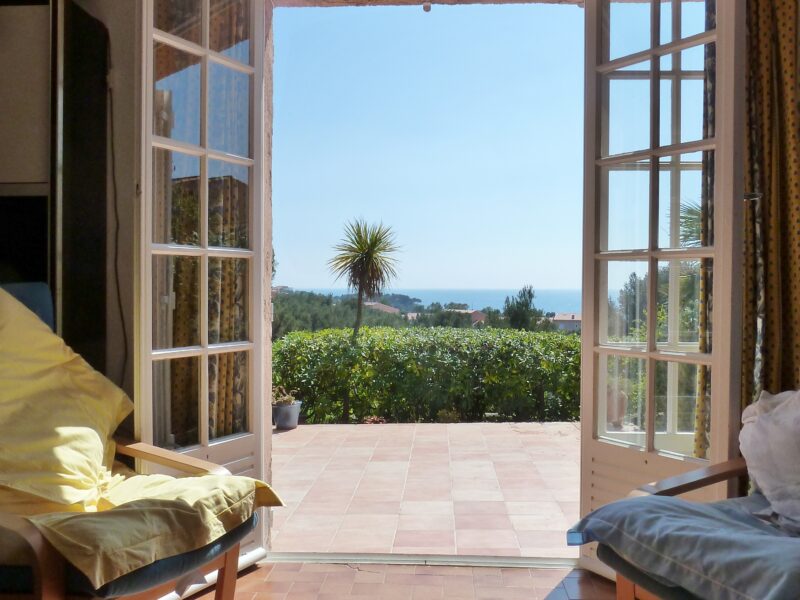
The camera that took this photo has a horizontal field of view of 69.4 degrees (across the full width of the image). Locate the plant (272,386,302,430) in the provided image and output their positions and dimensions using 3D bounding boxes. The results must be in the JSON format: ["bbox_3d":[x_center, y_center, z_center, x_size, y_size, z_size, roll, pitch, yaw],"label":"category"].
[{"bbox_3d":[-0.943,0.897,4.800,0.270,0.350,0.270,0,1,0],"label":"plant"}]

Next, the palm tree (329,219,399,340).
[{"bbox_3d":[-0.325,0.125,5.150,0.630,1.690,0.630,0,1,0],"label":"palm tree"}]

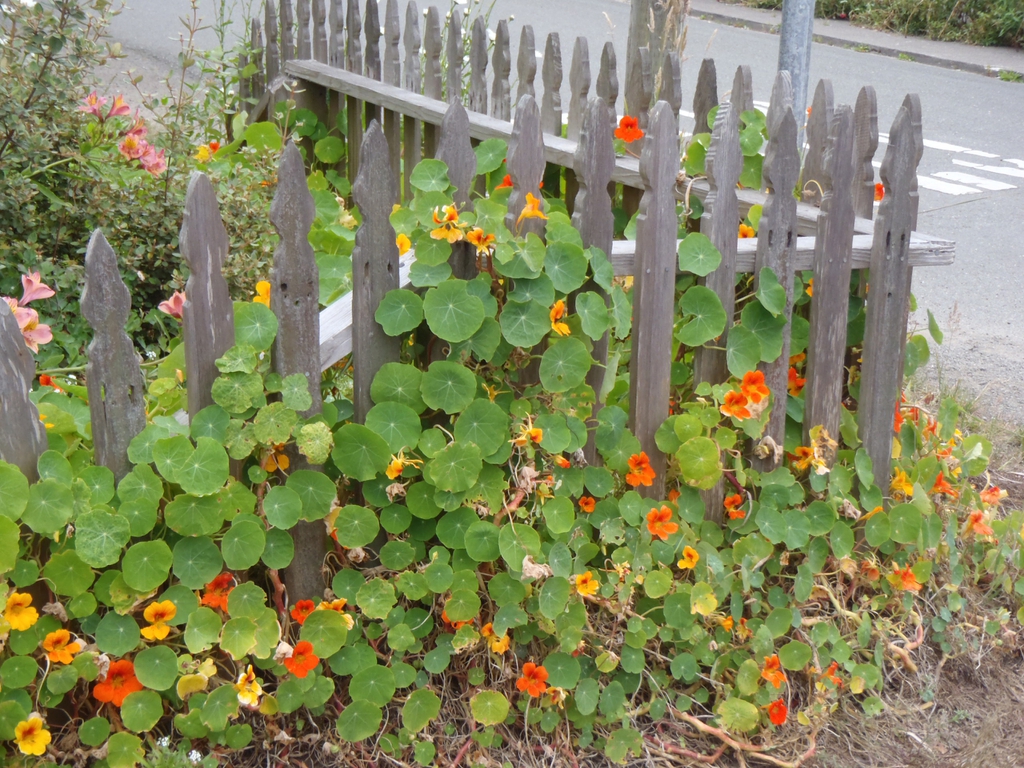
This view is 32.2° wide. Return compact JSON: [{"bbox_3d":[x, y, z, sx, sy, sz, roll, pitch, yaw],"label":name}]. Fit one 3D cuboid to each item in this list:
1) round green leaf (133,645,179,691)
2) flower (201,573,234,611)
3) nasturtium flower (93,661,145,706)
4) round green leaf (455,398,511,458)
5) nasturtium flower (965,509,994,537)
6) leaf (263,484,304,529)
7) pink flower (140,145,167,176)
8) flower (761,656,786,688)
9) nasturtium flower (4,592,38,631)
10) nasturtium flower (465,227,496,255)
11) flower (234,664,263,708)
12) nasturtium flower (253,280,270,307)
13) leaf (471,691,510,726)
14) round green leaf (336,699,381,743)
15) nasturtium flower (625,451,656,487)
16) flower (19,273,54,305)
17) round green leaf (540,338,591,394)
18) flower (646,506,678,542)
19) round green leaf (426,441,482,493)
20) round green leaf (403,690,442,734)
[{"bbox_3d":[-0.466,0.373,2.325,0.057,0.059,0.018,-5,-11,-12],"label":"round green leaf"},{"bbox_3d":[-0.512,0.362,3.110,0.063,0.067,0.050,8,3,20],"label":"flower"},{"bbox_3d":[-0.507,0.387,2.295,0.067,0.061,0.041,-7,-2,-18],"label":"nasturtium flower"},{"bbox_3d":[-0.053,0.075,3.080,0.094,0.101,0.024,1,-18,2],"label":"round green leaf"},{"bbox_3d":[1.014,0.301,3.860,0.055,0.058,0.055,-11,9,39],"label":"nasturtium flower"},{"bbox_3d":[-0.360,0.192,2.788,0.065,0.069,0.020,-3,-6,-8],"label":"leaf"},{"bbox_3d":[-0.808,-0.504,4.000,0.052,0.060,0.048,-15,15,-37],"label":"pink flower"},{"bbox_3d":[0.491,0.539,3.330,0.051,0.066,0.050,4,1,9],"label":"flower"},{"bbox_3d":[-0.624,0.289,2.255,0.043,0.048,0.040,-6,-6,-20],"label":"nasturtium flower"},{"bbox_3d":[-0.054,-0.247,3.050,0.052,0.045,0.040,0,-1,-1],"label":"nasturtium flower"},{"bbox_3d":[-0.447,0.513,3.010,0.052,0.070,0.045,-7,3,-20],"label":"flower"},{"bbox_3d":[-0.398,-0.142,2.876,0.046,0.049,0.039,-7,9,-17],"label":"nasturtium flower"},{"bbox_3d":[-0.032,0.475,2.601,0.057,0.012,0.056,0,63,0],"label":"leaf"},{"bbox_3d":[-0.238,0.526,2.770,0.072,0.020,0.070,4,58,9],"label":"round green leaf"},{"bbox_3d":[0.202,0.136,2.837,0.051,0.057,0.040,-3,-5,-12],"label":"nasturtium flower"},{"bbox_3d":[-0.700,-0.142,2.620,0.055,0.045,0.045,-35,7,27],"label":"flower"},{"bbox_3d":[0.088,-0.030,2.930,0.083,0.089,0.020,4,-3,9],"label":"round green leaf"},{"bbox_3d":[0.257,0.240,3.030,0.055,0.061,0.040,5,-5,12],"label":"flower"},{"bbox_3d":[-0.097,0.142,3.040,0.093,0.091,0.024,0,-19,-2],"label":"round green leaf"},{"bbox_3d":[-0.158,0.570,3.100,0.066,0.077,0.018,3,-17,7],"label":"round green leaf"}]

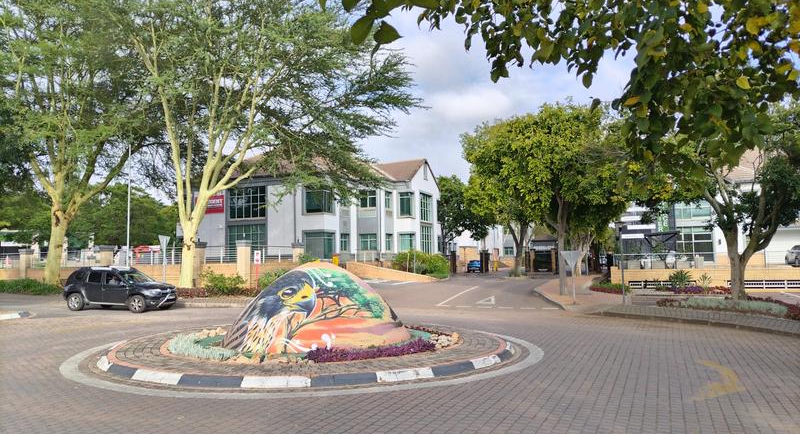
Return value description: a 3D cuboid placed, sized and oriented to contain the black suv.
[{"bbox_3d":[-10.834,2.790,23.418,4.310,1.690,1.830,-2,-4,14],"label":"black suv"}]

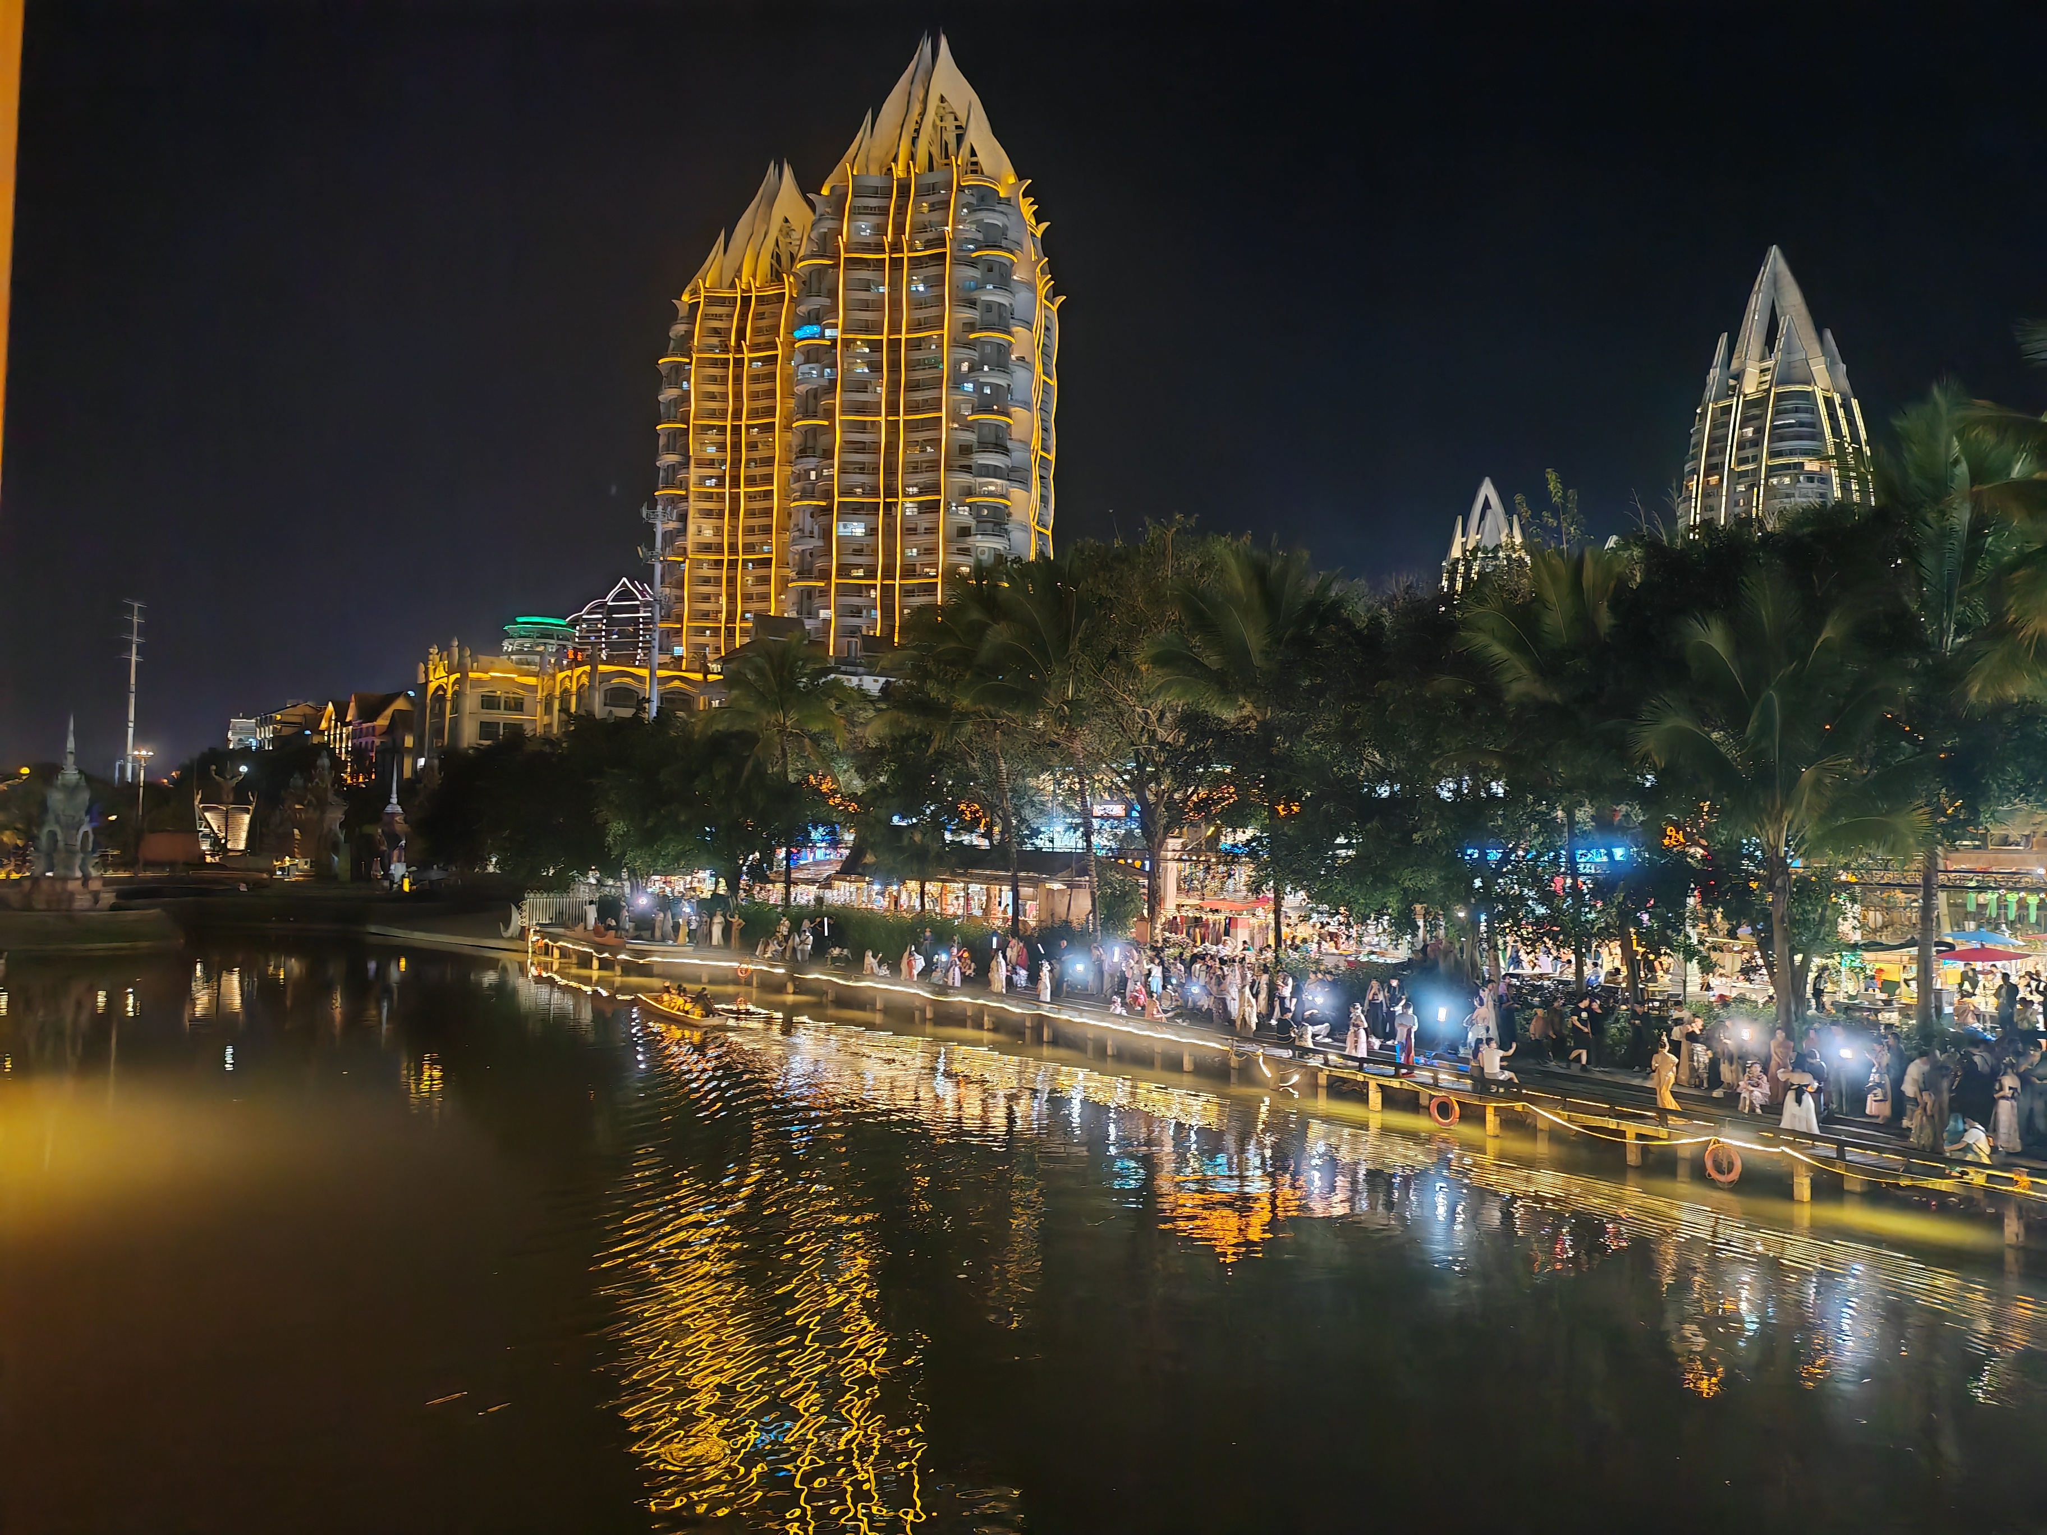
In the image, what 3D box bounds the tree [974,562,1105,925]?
[{"bbox_3d":[0.732,-0.264,58.500,5.200,15.120,5.200,1,-2,0],"label":"tree"}]

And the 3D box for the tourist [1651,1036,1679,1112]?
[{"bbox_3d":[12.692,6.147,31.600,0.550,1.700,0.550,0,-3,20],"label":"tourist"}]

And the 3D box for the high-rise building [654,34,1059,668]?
[{"bbox_3d":[-27.900,-50.940,269.690,63.000,131.500,52.000,1,-2,9],"label":"high-rise building"}]

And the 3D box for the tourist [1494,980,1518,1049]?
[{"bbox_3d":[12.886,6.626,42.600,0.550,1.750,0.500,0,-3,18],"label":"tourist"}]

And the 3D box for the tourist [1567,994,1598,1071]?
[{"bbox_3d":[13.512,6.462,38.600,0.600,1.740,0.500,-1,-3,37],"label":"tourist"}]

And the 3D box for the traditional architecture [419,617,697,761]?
[{"bbox_3d":[-54.702,-2.636,188.000,28.000,27.300,18.000,3,-3,-37],"label":"traditional architecture"}]

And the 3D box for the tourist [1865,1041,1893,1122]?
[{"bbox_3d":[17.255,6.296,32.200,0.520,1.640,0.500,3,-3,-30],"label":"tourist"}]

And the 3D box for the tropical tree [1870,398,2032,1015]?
[{"bbox_3d":[22.231,-1.099,38.500,4.700,16.270,4.700,1,-2,0],"label":"tropical tree"}]

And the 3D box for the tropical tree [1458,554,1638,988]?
[{"bbox_3d":[14.565,0.441,44.000,5.000,13.270,5.000,1,-2,0],"label":"tropical tree"}]

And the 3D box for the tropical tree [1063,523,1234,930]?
[{"bbox_3d":[4.639,-0.405,59.000,6.500,16.957,6.500,1,-3,0],"label":"tropical tree"}]

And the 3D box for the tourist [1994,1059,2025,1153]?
[{"bbox_3d":[16.905,5.825,27.400,0.520,1.630,0.380,1,-2,2],"label":"tourist"}]

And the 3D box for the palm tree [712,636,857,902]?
[{"bbox_3d":[-12.494,1.011,84.000,7.400,15.716,7.400,1,-3,0],"label":"palm tree"}]

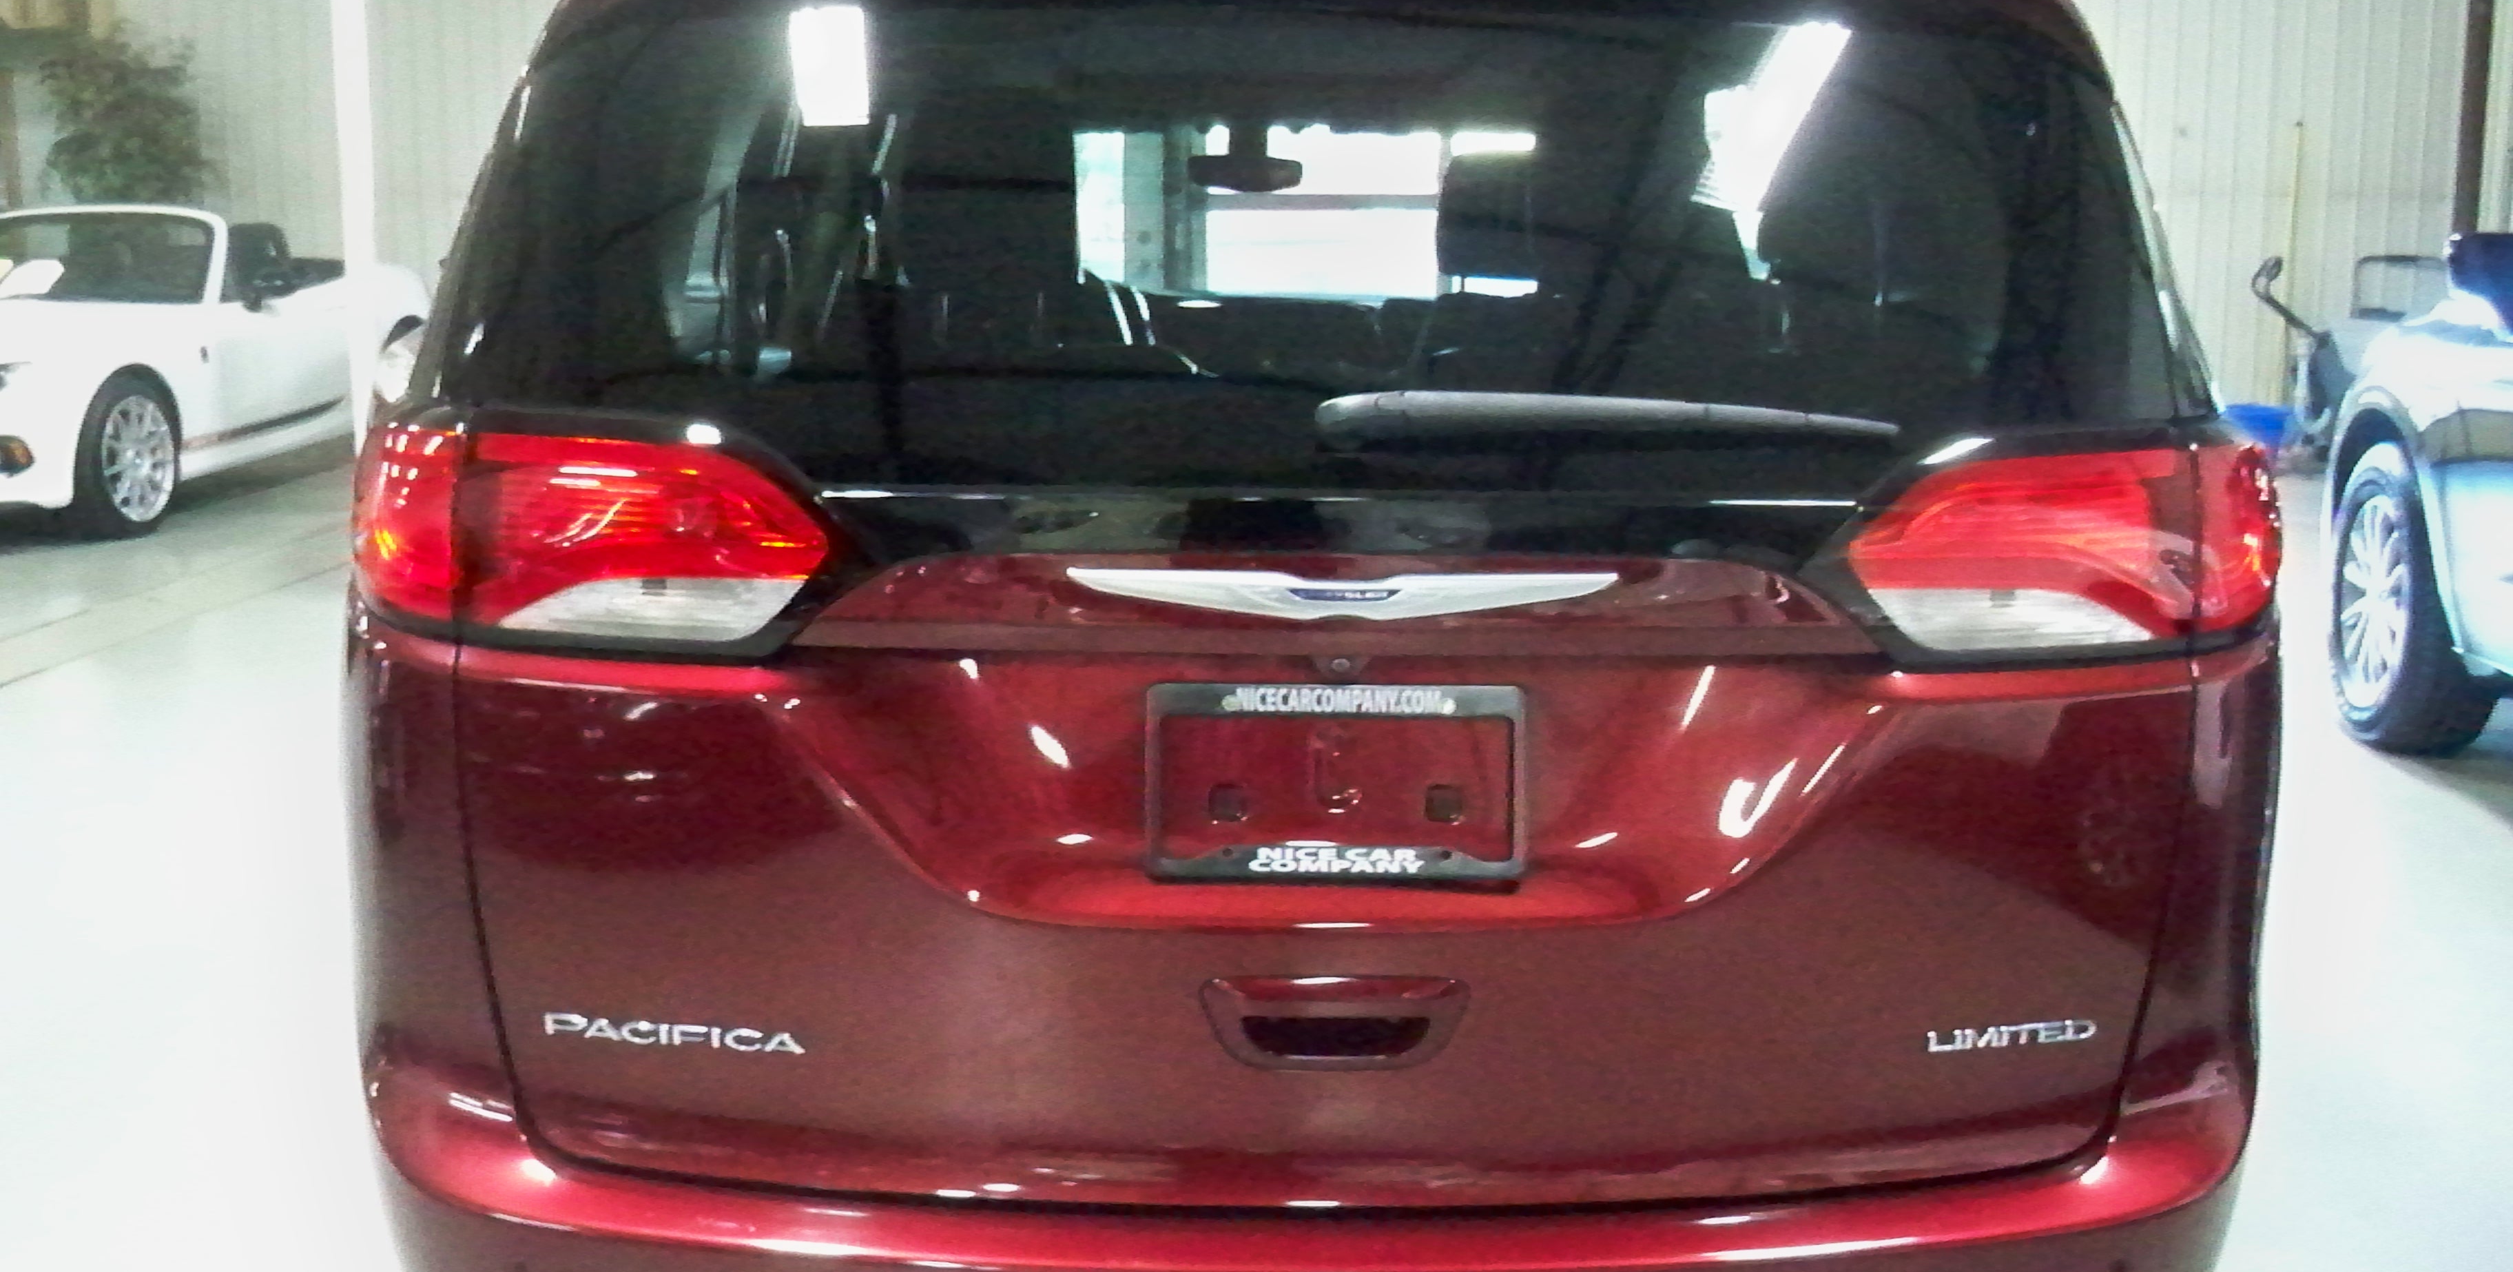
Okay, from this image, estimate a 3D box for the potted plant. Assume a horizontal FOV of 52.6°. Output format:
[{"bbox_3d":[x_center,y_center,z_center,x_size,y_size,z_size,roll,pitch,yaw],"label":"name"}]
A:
[{"bbox_3d":[-5.200,-1.761,11.756,0.830,2.000,0.830,0,10,-1],"label":"potted plant"}]

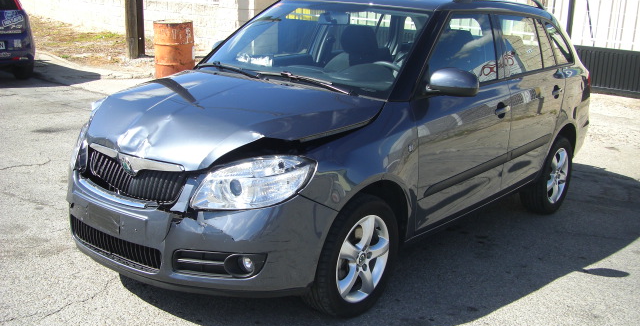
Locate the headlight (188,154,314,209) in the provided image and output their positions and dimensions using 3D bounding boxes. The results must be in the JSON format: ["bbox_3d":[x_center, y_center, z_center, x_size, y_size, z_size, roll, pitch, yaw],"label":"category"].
[{"bbox_3d":[-0.264,0.079,2.804,0.400,0.240,0.330,14,17,36],"label":"headlight"}]

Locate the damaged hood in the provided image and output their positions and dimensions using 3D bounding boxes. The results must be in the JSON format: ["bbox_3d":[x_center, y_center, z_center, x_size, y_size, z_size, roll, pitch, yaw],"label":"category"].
[{"bbox_3d":[-0.481,-0.228,3.354,1.420,0.300,1.000,14,17,36],"label":"damaged hood"}]

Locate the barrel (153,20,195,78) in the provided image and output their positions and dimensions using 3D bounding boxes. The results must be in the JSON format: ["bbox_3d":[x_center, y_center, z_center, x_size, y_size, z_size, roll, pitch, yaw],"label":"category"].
[{"bbox_3d":[-2.188,-1.664,10.551,0.590,0.890,0.590,-2,13,-11],"label":"barrel"}]

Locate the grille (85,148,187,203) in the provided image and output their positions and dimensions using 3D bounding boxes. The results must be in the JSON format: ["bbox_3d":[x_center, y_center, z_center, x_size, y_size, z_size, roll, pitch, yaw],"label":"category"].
[{"bbox_3d":[-0.817,0.038,2.997,0.640,0.180,0.130,14,17,36],"label":"grille"}]

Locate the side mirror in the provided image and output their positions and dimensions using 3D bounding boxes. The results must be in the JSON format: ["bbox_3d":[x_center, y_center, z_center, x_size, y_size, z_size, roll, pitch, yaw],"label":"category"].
[{"bbox_3d":[0.642,-0.387,3.412,0.250,0.130,0.130,14,17,36],"label":"side mirror"}]

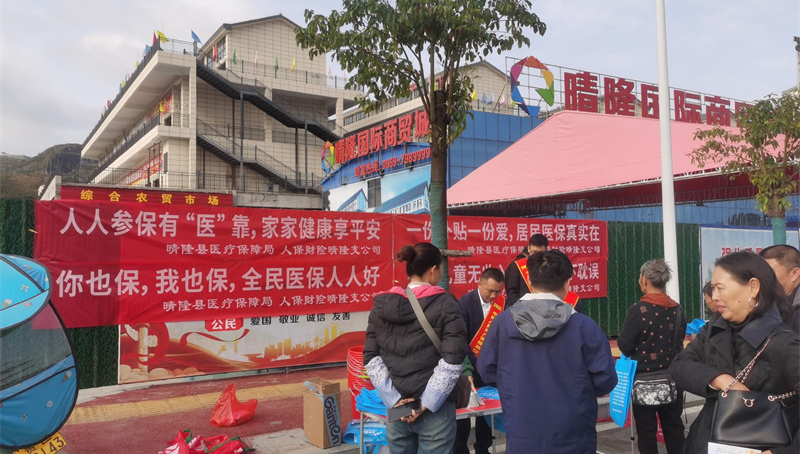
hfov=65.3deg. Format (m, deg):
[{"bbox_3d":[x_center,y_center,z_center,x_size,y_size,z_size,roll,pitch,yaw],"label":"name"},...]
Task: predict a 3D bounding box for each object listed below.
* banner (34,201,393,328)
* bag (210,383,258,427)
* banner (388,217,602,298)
[{"bbox_3d":[-1.962,0.428,7.607,4.340,1.310,0.060,2,-3,-31],"label":"banner"},{"bbox_3d":[-1.440,1.551,5.465,0.400,0.300,0.280,1,-3,-15],"label":"bag"},{"bbox_3d":[1.798,0.522,9.833,4.350,1.300,0.060,2,-3,-31],"label":"banner"}]

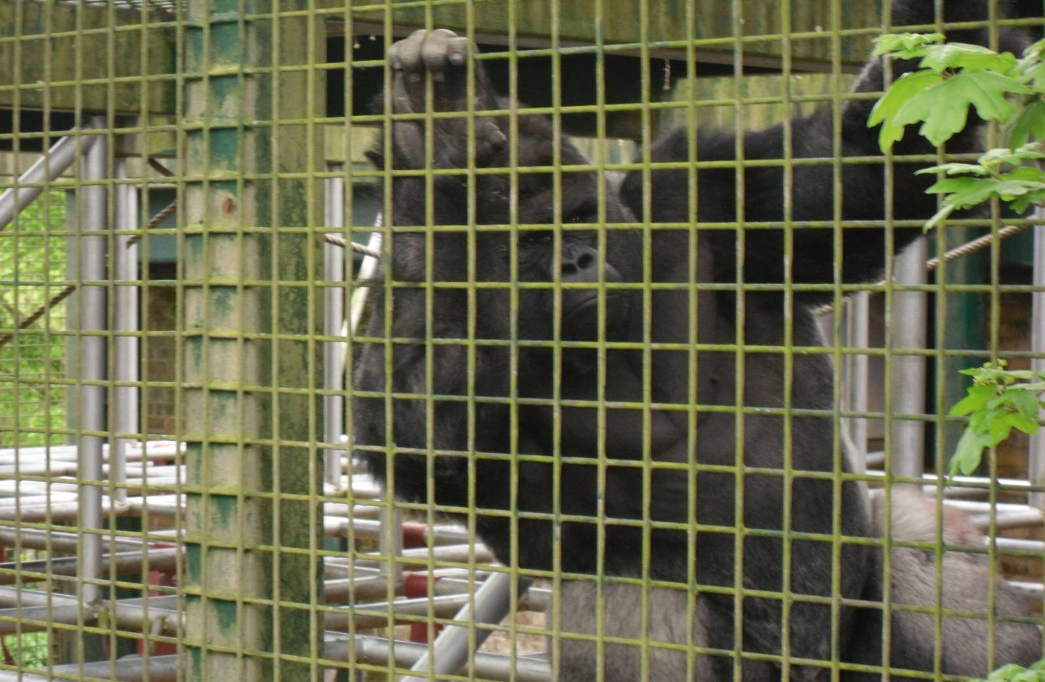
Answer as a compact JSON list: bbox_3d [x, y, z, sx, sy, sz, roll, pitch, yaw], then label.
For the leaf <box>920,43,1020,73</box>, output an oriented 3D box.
[{"bbox_3d":[0.387,-0.245,2.750,0.086,0.025,0.060,0,1,8],"label":"leaf"}]

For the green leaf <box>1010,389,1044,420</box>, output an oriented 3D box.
[{"bbox_3d":[0.445,0.057,2.800,0.032,0.030,0.024,0,1,-11],"label":"green leaf"}]

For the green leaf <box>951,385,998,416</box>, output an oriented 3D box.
[{"bbox_3d":[0.400,0.052,2.800,0.044,0.028,0.028,1,1,22],"label":"green leaf"}]

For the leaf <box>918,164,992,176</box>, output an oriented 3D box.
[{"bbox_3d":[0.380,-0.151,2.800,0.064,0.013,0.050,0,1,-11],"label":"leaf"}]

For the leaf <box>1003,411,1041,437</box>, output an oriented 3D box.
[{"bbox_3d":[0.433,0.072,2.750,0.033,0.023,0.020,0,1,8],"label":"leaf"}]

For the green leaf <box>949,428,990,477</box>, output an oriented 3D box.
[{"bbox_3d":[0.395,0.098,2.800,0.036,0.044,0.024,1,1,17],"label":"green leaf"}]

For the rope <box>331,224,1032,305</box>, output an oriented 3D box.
[{"bbox_3d":[0.363,-0.178,7.400,1.660,0.200,0.120,0,1,0],"label":"rope"}]

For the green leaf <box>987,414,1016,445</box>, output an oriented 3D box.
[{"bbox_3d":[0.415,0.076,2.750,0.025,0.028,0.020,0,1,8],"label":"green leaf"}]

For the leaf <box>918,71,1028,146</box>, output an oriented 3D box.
[{"bbox_3d":[0.387,-0.202,2.750,0.103,0.065,0.040,0,1,8],"label":"leaf"}]

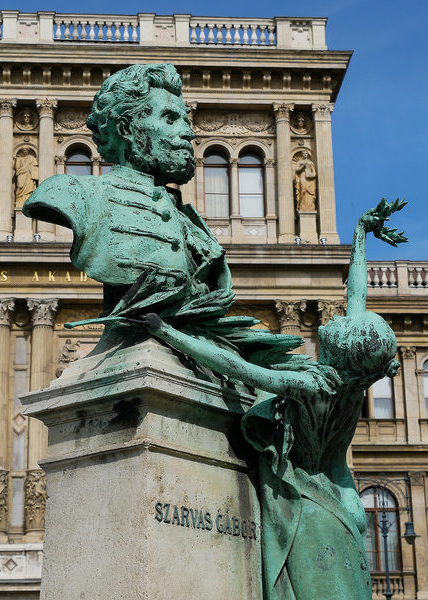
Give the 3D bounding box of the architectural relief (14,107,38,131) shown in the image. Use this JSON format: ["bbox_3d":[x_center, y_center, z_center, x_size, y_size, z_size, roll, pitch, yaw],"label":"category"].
[{"bbox_3d":[-7.107,-6.845,50.989,0.880,0.900,0.220,0,-17,-5],"label":"architectural relief"}]

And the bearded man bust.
[{"bbox_3d":[-0.320,-0.361,5.200,0.620,0.978,0.860,-17,-23,41],"label":"bearded man bust"}]

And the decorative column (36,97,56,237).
[{"bbox_3d":[-5.817,-4.495,47.239,0.748,5.438,0.750,0,-19,-4],"label":"decorative column"}]

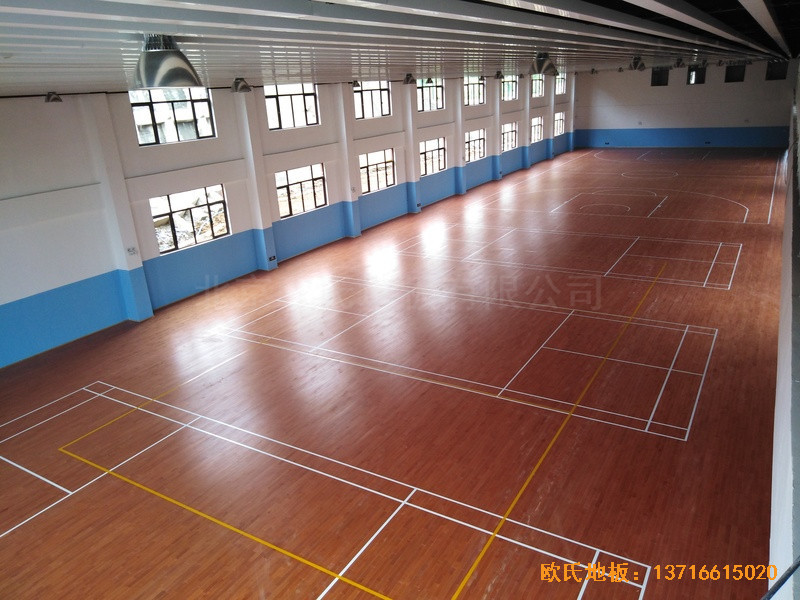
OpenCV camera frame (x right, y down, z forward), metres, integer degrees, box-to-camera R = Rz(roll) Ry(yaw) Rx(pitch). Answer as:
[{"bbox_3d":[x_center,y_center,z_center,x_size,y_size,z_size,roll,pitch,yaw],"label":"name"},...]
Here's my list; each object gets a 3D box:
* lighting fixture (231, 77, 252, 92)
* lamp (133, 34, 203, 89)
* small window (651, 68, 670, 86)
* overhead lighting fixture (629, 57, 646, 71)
[{"bbox_3d":[-2.971,-4.027,10.797,0.360,0.310,0.360,9,23,31],"label":"lighting fixture"},{"bbox_3d":[-1.282,-1.306,3.158,0.360,0.310,0.360,9,23,31],"label":"lamp"},{"bbox_3d":[23.572,-20.187,52.283,1.450,1.600,0.150,9,23,31],"label":"small window"},{"bbox_3d":[5.202,-5.192,12.673,0.360,0.310,0.360,9,23,31],"label":"overhead lighting fixture"}]

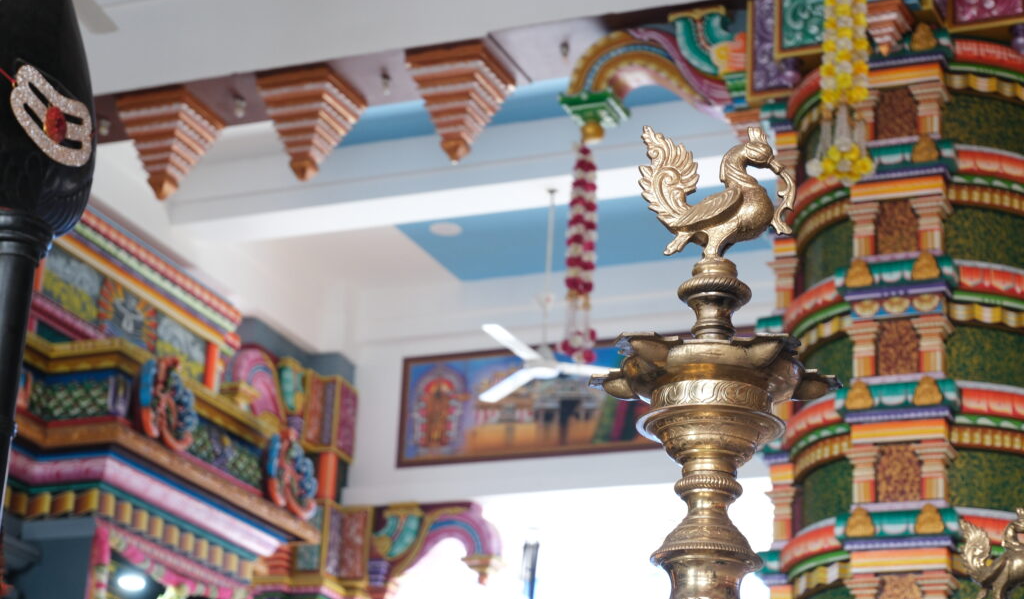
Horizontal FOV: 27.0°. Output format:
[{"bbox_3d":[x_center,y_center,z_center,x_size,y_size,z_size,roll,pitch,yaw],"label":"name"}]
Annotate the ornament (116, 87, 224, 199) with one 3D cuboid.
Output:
[{"bbox_3d":[-1.596,-0.670,9.884,0.365,0.465,0.395,-6,-22,22],"label":"ornament"}]

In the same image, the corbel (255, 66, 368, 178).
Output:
[{"bbox_3d":[-0.918,-0.744,9.589,0.365,0.465,0.395,-6,-22,22],"label":"corbel"}]

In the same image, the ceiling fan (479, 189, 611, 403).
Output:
[{"bbox_3d":[0.242,-0.094,11.367,1.140,1.090,1.120,3,-21,1],"label":"ceiling fan"}]

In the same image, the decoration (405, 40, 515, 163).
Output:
[{"bbox_3d":[-0.234,-0.809,9.318,0.365,0.465,0.395,-6,-22,22],"label":"decoration"}]

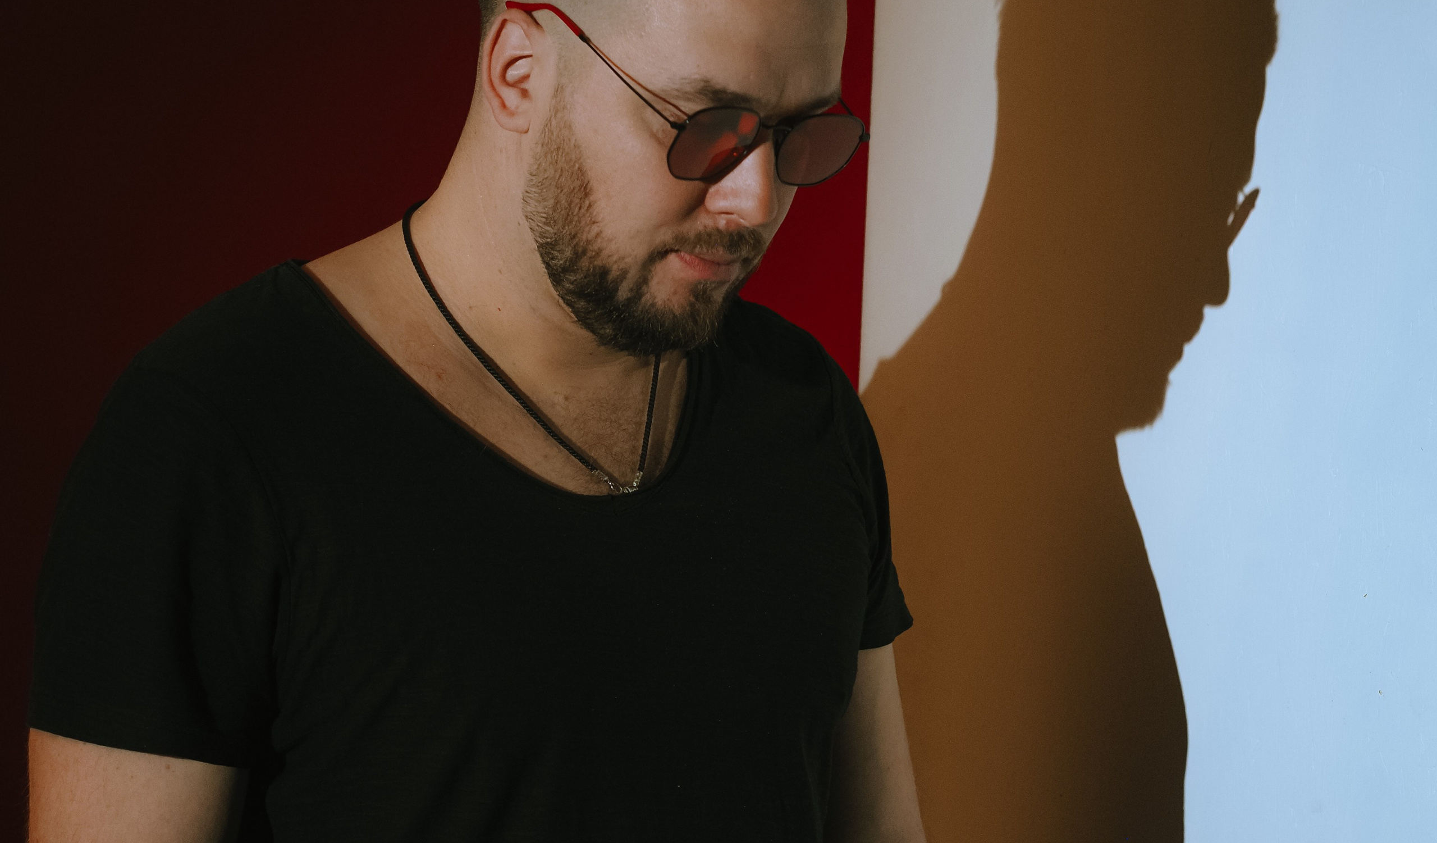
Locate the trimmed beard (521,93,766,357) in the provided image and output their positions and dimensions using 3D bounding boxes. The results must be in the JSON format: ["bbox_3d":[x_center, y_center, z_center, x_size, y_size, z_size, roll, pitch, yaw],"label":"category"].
[{"bbox_3d":[-0.024,-0.101,2.150,0.138,0.113,0.102,-1,21,-44],"label":"trimmed beard"}]

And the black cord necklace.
[{"bbox_3d":[-0.084,-0.041,2.200,0.145,0.150,0.145,0,3,-33],"label":"black cord necklace"}]

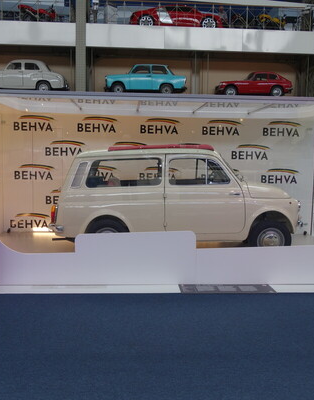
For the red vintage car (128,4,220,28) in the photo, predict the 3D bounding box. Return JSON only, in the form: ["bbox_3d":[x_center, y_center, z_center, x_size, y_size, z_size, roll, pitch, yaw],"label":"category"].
[{"bbox_3d":[0.905,-7.725,20.432,4.400,1.270,1.880,1,6,-4],"label":"red vintage car"}]

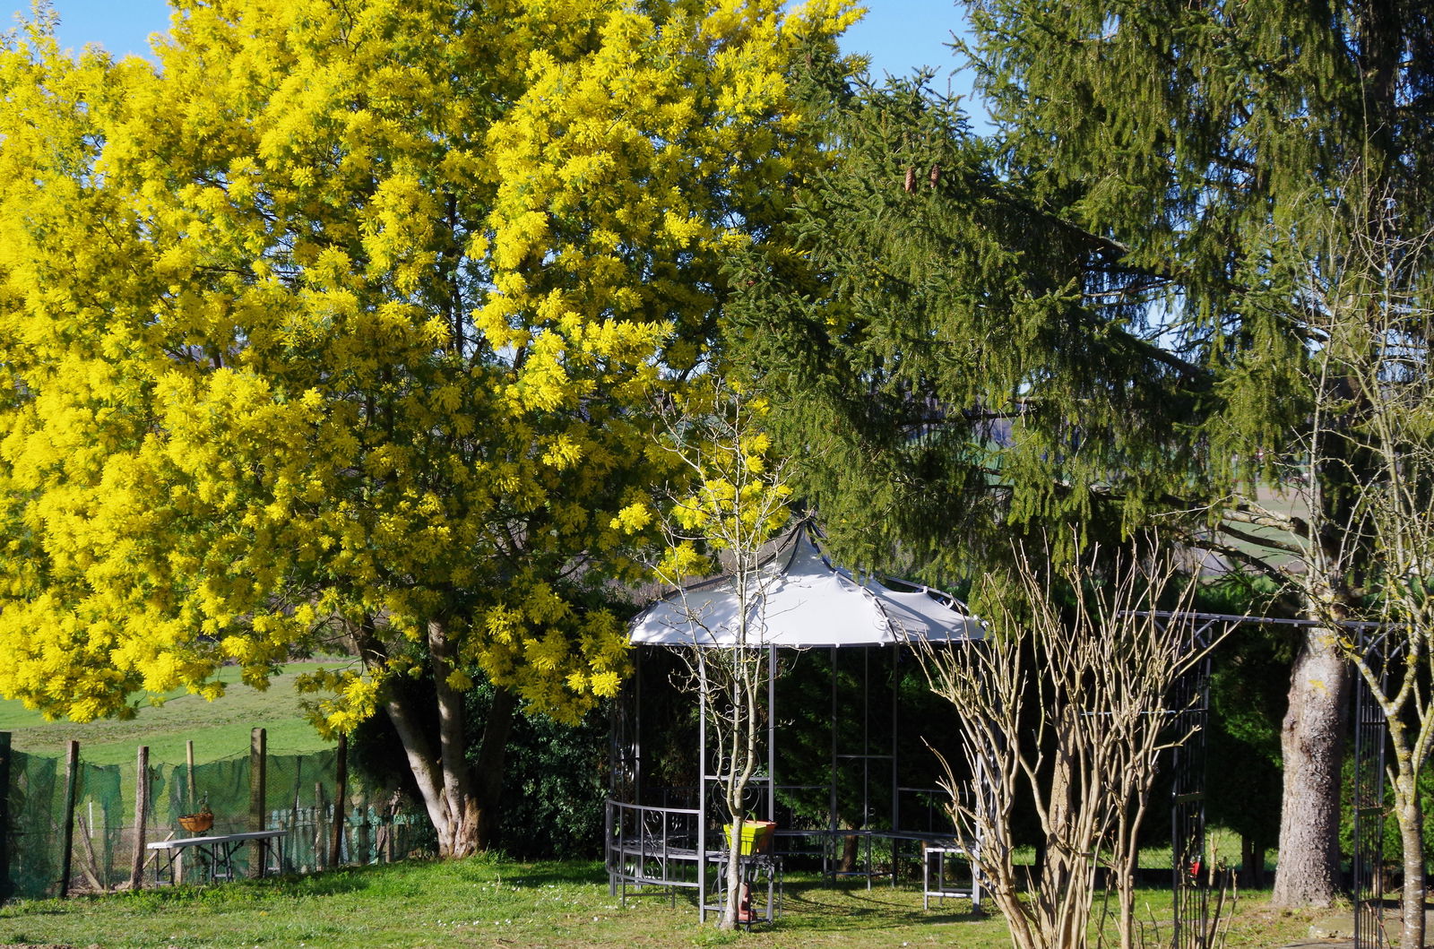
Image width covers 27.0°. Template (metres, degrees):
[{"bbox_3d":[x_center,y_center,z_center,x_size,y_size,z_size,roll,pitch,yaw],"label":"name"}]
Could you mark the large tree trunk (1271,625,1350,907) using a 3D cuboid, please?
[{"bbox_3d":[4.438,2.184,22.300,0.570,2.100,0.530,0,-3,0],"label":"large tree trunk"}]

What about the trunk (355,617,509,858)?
[{"bbox_3d":[-2.506,2.320,26.200,1.360,2.120,0.800,0,-3,0],"label":"trunk"}]

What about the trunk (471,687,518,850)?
[{"bbox_3d":[-1.969,2.606,26.400,0.410,1.450,0.360,0,-3,0],"label":"trunk"}]

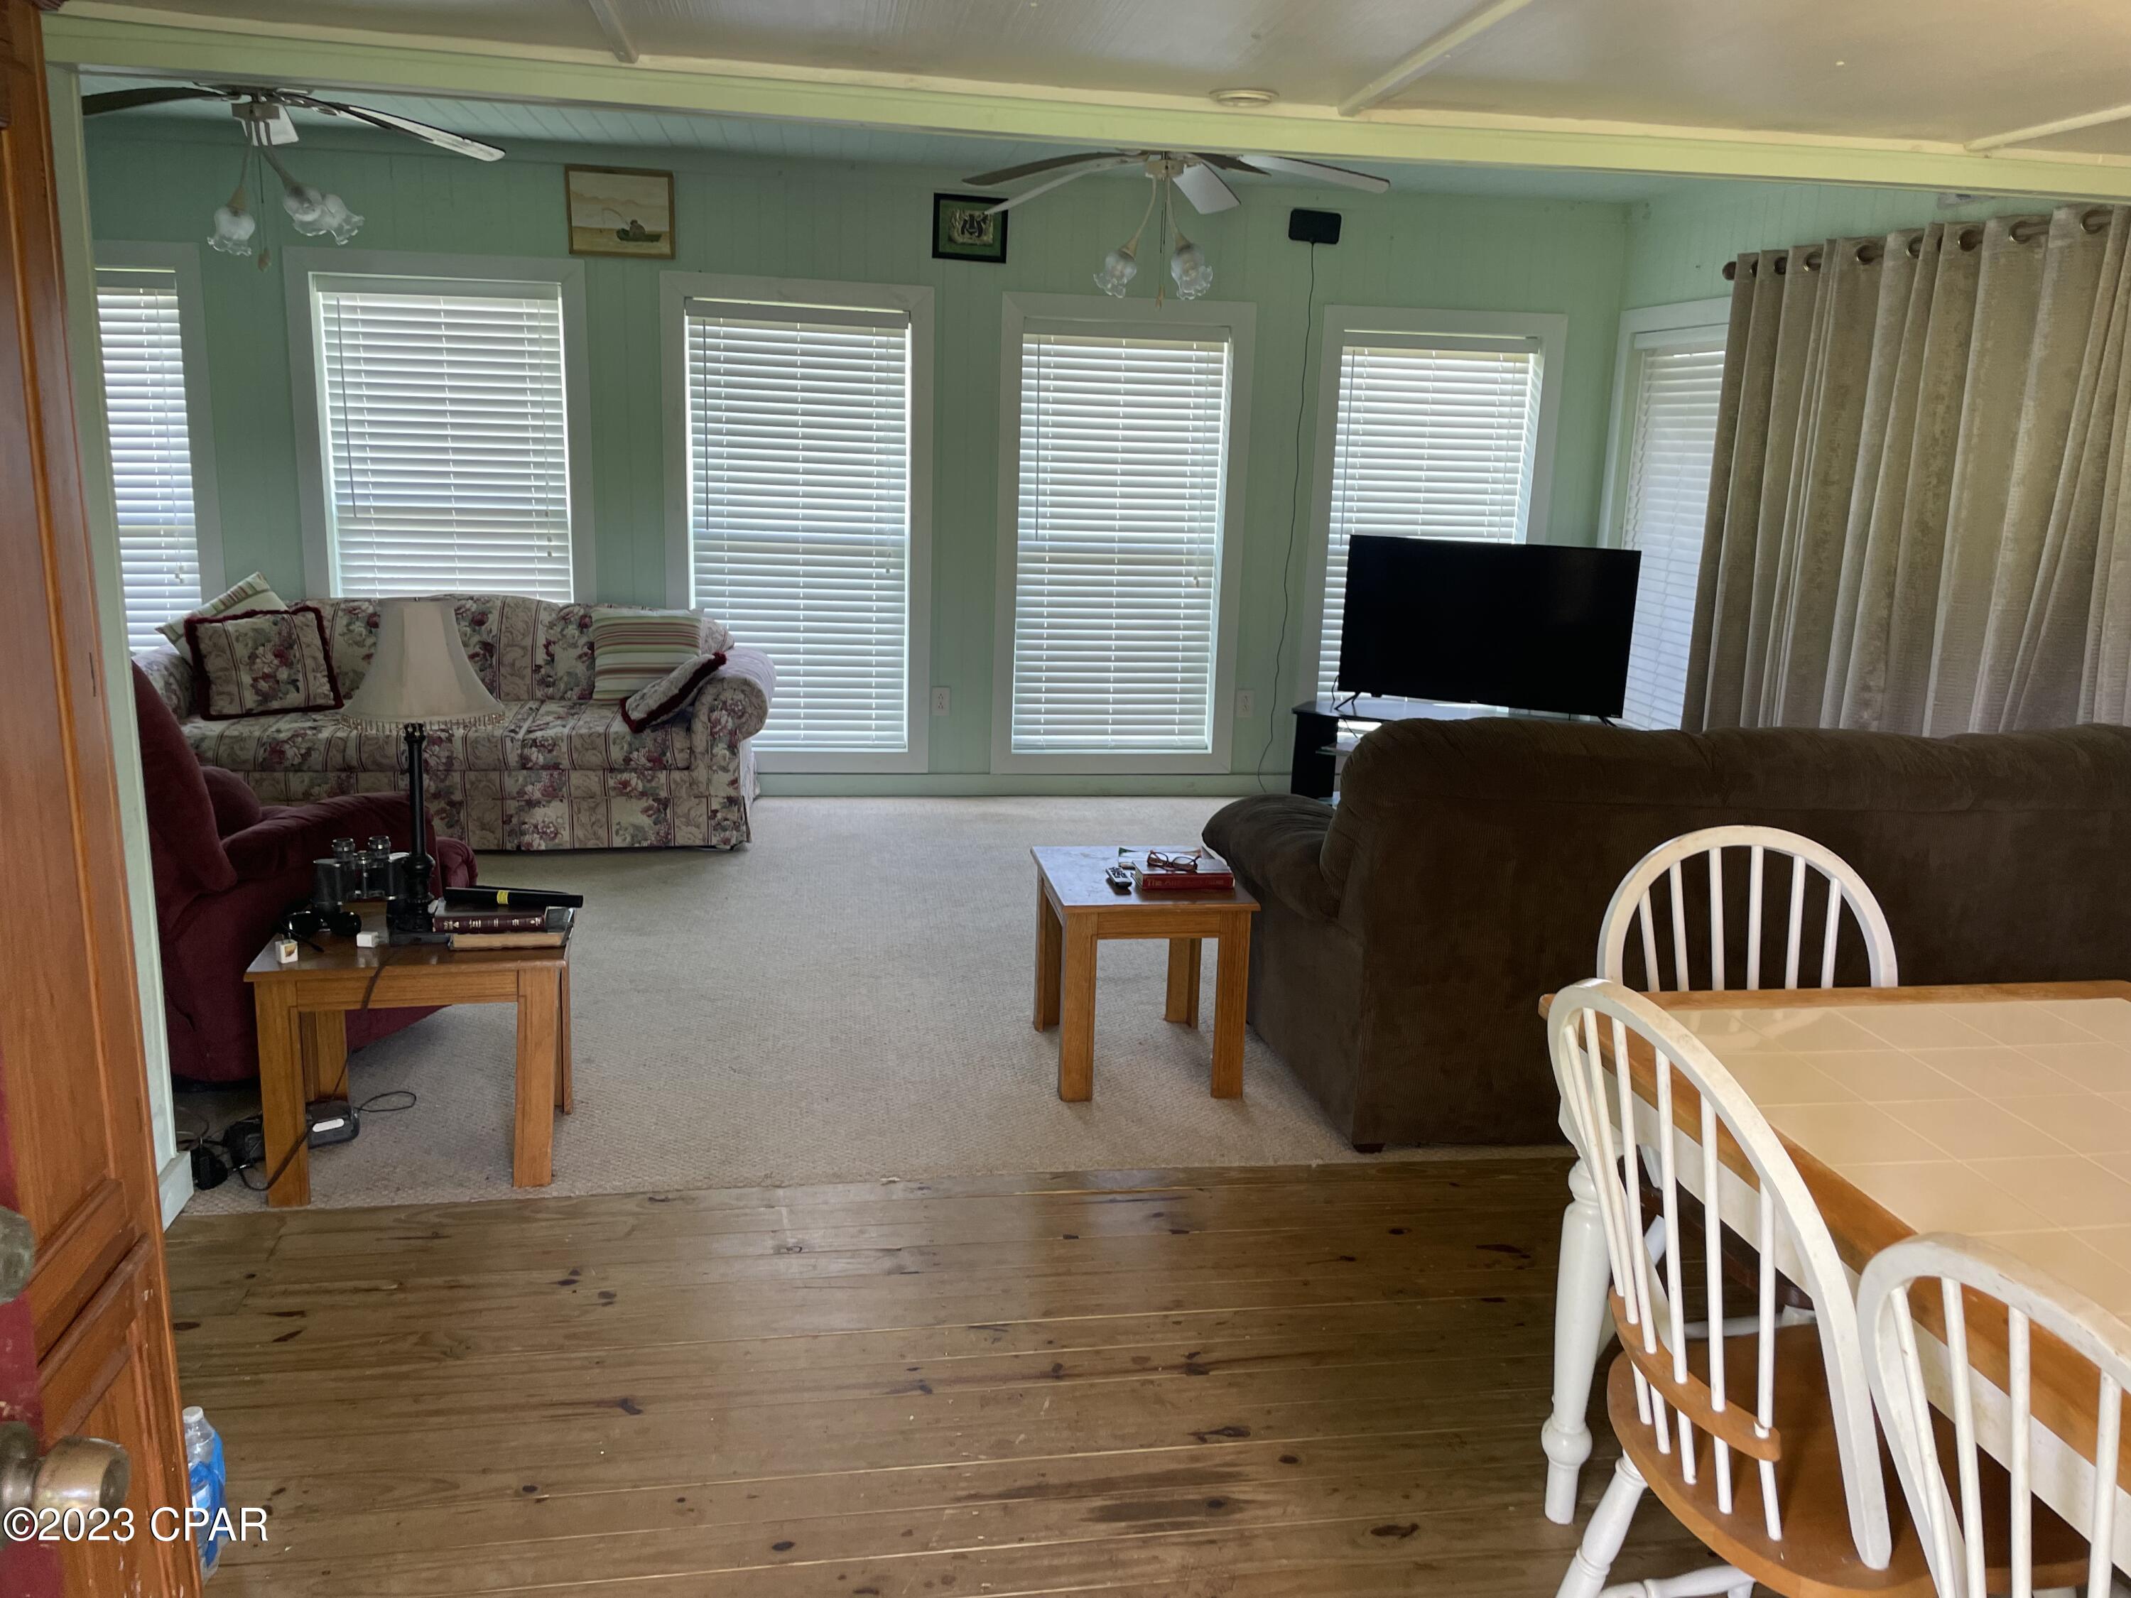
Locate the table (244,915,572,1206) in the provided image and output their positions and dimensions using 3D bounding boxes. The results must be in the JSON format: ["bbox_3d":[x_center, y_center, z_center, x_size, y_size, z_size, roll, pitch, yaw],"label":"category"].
[{"bbox_3d":[-1.283,0.489,3.220,0.540,0.468,0.455,-1,13,-13],"label":"table"}]

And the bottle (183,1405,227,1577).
[{"bbox_3d":[-1.108,0.892,2.054,0.068,0.240,0.068,0,12,-10],"label":"bottle"}]

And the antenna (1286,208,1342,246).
[{"bbox_3d":[0.999,-2.286,6.399,0.217,0.120,0.015,0,13,-10],"label":"antenna"}]

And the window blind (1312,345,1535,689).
[{"bbox_3d":[1.581,-1.086,7.011,0.882,1.798,0.066,0,12,-10],"label":"window blind"}]

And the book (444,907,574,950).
[{"bbox_3d":[-1.085,0.253,3.155,0.215,0.035,0.160,0,13,-10],"label":"book"}]

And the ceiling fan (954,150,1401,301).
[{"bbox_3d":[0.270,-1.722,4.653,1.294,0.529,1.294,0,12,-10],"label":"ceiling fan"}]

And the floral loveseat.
[{"bbox_3d":[-2.234,-0.315,5.979,2.271,0.853,0.897,0,12,-10],"label":"floral loveseat"}]

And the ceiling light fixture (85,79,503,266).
[{"bbox_3d":[-2.038,-1.680,4.034,1.300,0.640,1.300,0,13,-10],"label":"ceiling light fixture"}]

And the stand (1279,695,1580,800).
[{"bbox_3d":[1.565,-0.109,6.372,1.300,0.460,0.460,7,14,23],"label":"stand"}]

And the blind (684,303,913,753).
[{"bbox_3d":[-1.055,-1.044,6.372,0.860,1.750,0.060,0,13,-10],"label":"blind"}]

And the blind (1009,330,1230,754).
[{"bbox_3d":[0.232,-1.083,6.782,0.875,1.798,0.066,0,12,-10],"label":"blind"}]

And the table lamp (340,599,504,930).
[{"bbox_3d":[-1.270,-0.065,3.149,0.300,0.648,0.300,0,13,-10],"label":"table lamp"}]

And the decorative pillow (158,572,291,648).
[{"bbox_3d":[-2.998,-0.577,5.806,0.419,0.419,0.132,-33,-6,-24],"label":"decorative pillow"}]

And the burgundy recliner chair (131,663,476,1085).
[{"bbox_3d":[-2.051,0.078,3.815,0.880,1.000,0.920,7,14,24],"label":"burgundy recliner chair"}]

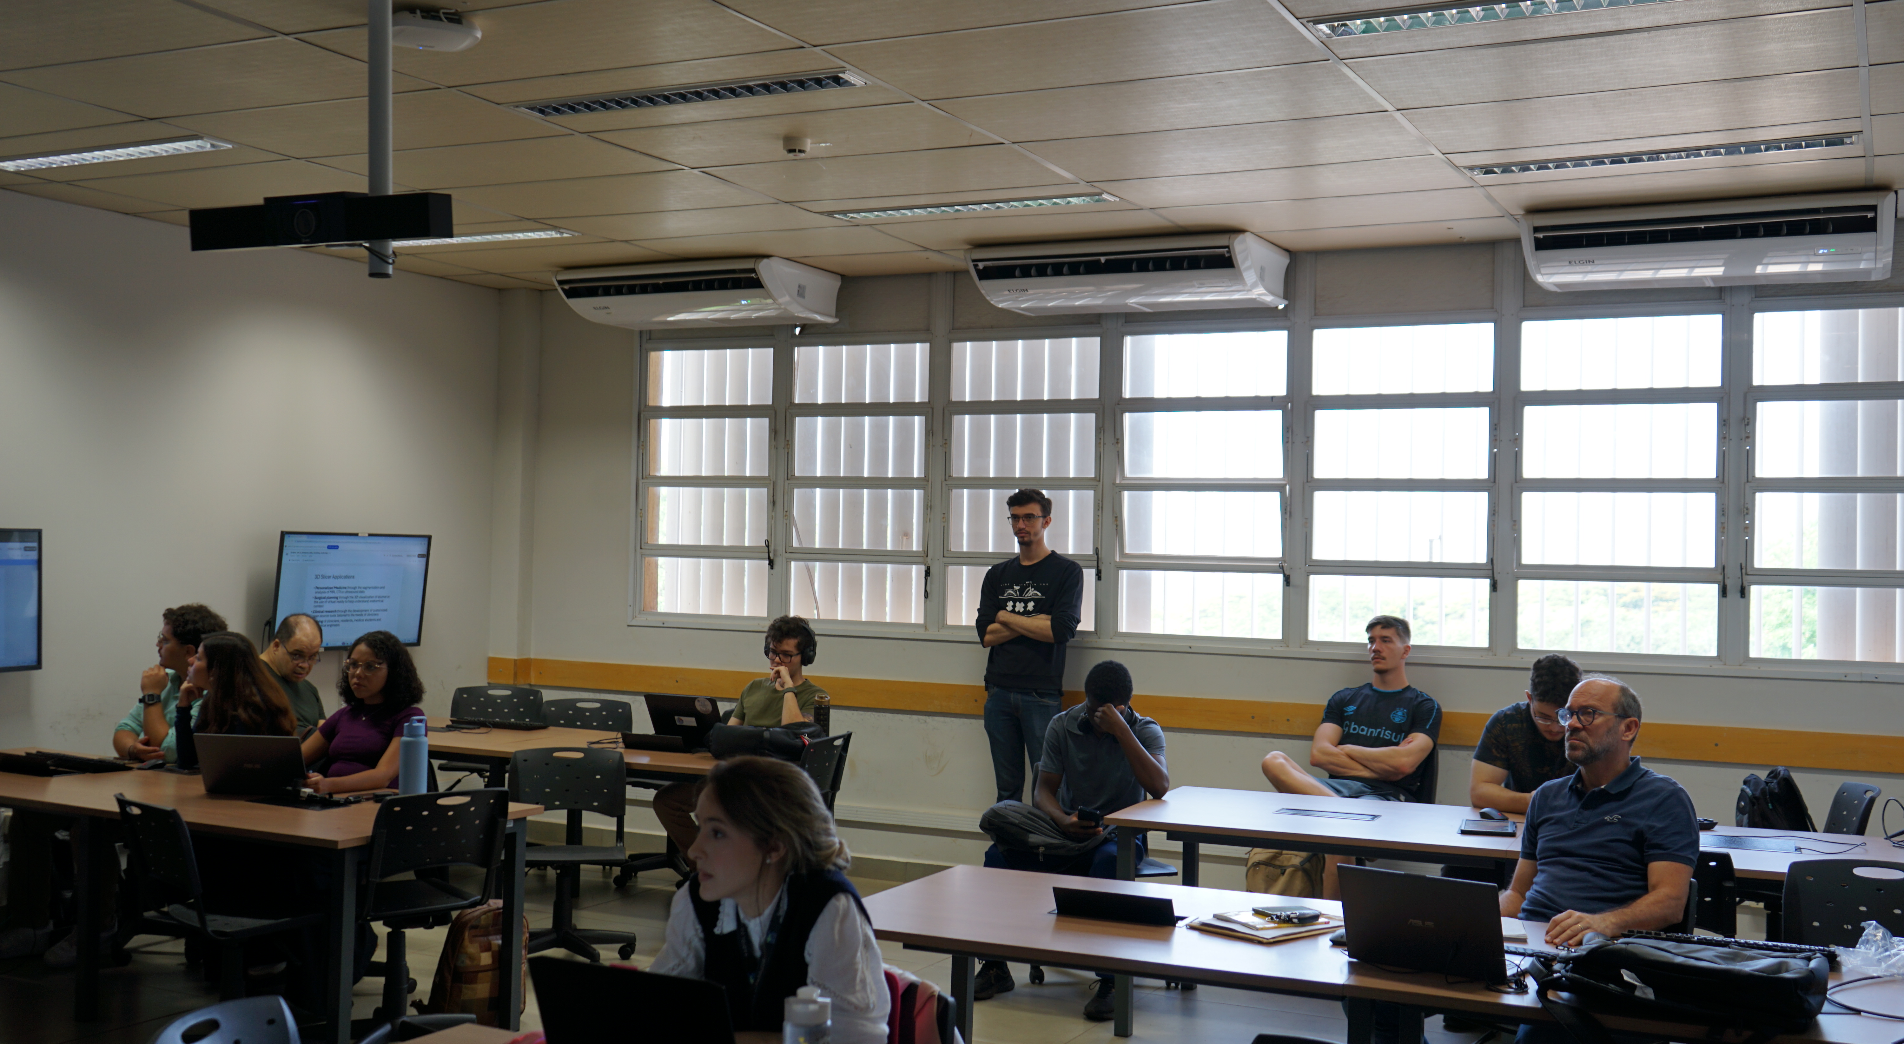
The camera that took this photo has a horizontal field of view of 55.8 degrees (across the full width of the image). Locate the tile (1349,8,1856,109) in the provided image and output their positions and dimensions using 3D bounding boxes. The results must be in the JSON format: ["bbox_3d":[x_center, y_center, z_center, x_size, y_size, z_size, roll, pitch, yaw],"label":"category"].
[{"bbox_3d":[1.745,-1.247,4.835,1.240,0.030,0.603,1,-1,26],"label":"tile"}]

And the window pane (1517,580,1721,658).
[{"bbox_3d":[2.657,0.381,7.195,0.754,0.284,0.030,1,-1,27],"label":"window pane"}]

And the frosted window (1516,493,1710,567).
[{"bbox_3d":[2.701,0.032,7.303,0.763,0.317,0.040,1,-1,26],"label":"frosted window"}]

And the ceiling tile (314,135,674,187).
[{"bbox_3d":[-1.604,-1.257,6.342,1.235,0.020,0.610,1,-1,27],"label":"ceiling tile"}]

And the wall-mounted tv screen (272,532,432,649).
[{"bbox_3d":[-2.896,0.333,8.669,0.065,0.560,0.965,5,1,26],"label":"wall-mounted tv screen"}]

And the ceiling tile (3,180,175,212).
[{"bbox_3d":[-3.467,-1.322,7.303,0.330,0.030,0.600,1,-1,26],"label":"ceiling tile"}]

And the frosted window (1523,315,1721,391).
[{"bbox_3d":[2.730,-0.688,7.346,0.770,0.290,0.030,1,-1,27],"label":"frosted window"}]

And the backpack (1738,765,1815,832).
[{"bbox_3d":[3.012,1.137,6.630,0.270,0.460,0.300,1,0,9],"label":"backpack"}]

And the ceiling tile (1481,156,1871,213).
[{"bbox_3d":[2.600,-1.202,6.449,1.240,0.030,0.603,1,-1,26],"label":"ceiling tile"}]

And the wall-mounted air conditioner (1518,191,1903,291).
[{"bbox_3d":[2.888,-1.046,6.886,1.280,0.237,0.643,1,-1,27],"label":"wall-mounted air conditioner"}]

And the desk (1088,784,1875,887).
[{"bbox_3d":[1.865,1.402,6.055,2.500,0.735,0.915,1,-1,22],"label":"desk"}]

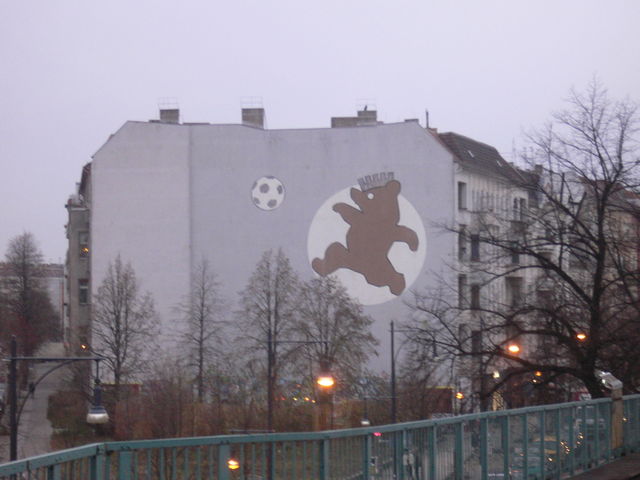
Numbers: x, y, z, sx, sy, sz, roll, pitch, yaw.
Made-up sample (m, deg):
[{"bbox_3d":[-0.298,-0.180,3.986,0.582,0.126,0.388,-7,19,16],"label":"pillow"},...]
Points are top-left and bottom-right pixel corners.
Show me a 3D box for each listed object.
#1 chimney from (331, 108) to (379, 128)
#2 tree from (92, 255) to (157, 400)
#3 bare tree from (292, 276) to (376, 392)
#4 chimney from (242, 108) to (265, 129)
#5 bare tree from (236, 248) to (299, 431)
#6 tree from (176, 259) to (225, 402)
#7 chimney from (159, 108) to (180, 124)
[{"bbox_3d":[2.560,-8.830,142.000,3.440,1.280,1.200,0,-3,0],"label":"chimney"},{"bbox_3d":[-12.290,6.130,122.000,4.020,10.430,4.020,0,-3,0],"label":"tree"},{"bbox_3d":[0.940,6.600,118.000,4.980,8.750,4.980,0,-3,0],"label":"bare tree"},{"bbox_3d":[-4.860,-8.870,142.000,1.610,1.500,1.200,0,-3,0],"label":"chimney"},{"bbox_3d":[-3.160,6.090,117.000,3.740,11.150,3.740,0,-3,0],"label":"bare tree"},{"bbox_3d":[-7.510,6.280,122.000,3.020,10.240,3.020,0,-3,0],"label":"tree"},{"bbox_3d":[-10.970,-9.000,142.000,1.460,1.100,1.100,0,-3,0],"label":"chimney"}]

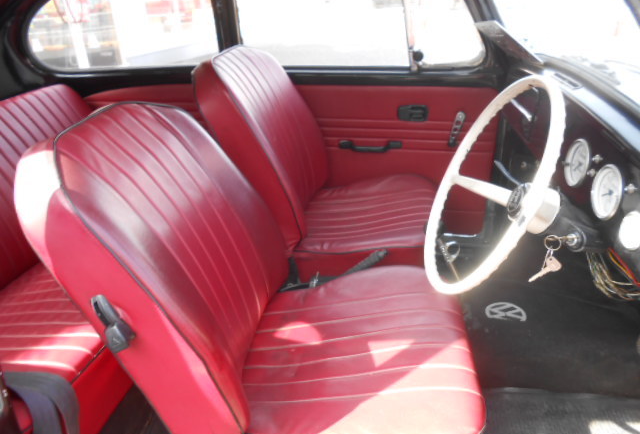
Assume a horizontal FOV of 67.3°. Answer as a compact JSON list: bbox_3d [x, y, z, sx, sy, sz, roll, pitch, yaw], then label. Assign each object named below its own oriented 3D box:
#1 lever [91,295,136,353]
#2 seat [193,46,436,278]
[{"bbox_3d":[-0.291,0.147,0.682,0.029,0.092,0.032,-12,26,14],"label":"lever"},{"bbox_3d":[0.062,-0.183,1.490,0.690,0.675,0.510,3,28,6],"label":"seat"}]

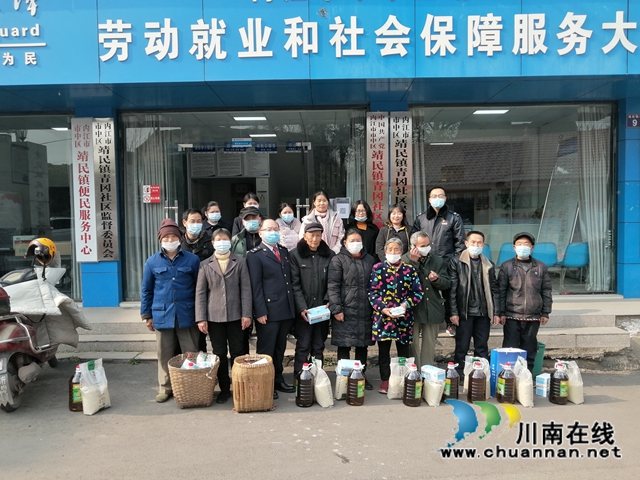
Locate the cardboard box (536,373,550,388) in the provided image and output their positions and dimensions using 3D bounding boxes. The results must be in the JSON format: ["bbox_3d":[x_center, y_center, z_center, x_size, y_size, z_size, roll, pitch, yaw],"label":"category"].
[{"bbox_3d":[2.175,1.339,4.824,0.100,0.100,0.180,1,4,45],"label":"cardboard box"}]

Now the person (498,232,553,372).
[{"bbox_3d":[2.115,0.698,5.137,0.550,1.551,0.360,-1,3,12],"label":"person"}]

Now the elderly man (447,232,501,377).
[{"bbox_3d":[1.514,0.661,4.925,0.490,1.510,0.340,-1,3,3],"label":"elderly man"}]

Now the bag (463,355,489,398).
[{"bbox_3d":[1.443,1.247,4.604,0.240,0.370,0.140,0,3,18],"label":"bag"}]

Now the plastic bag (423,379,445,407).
[{"bbox_3d":[1.015,1.317,4.425,0.190,0.260,0.130,-1,3,-11],"label":"plastic bag"}]

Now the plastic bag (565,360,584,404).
[{"bbox_3d":[2.213,1.224,4.343,0.170,0.350,0.120,1,4,20],"label":"plastic bag"}]

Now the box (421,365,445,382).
[{"bbox_3d":[0.987,1.163,4.342,0.098,0.076,0.182,-3,3,-38],"label":"box"}]

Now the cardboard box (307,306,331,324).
[{"bbox_3d":[-0.013,0.664,4.390,0.185,0.090,0.100,-11,14,6],"label":"cardboard box"}]

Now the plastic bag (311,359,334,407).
[{"bbox_3d":[0.027,1.261,4.450,0.210,0.400,0.140,-3,3,-37],"label":"plastic bag"}]

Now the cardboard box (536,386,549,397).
[{"bbox_3d":[2.177,1.438,4.829,0.100,0.100,0.180,1,4,45],"label":"cardboard box"}]

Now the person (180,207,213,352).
[{"bbox_3d":[-1.222,0.553,5.033,0.500,1.670,0.300,-1,4,-4],"label":"person"}]

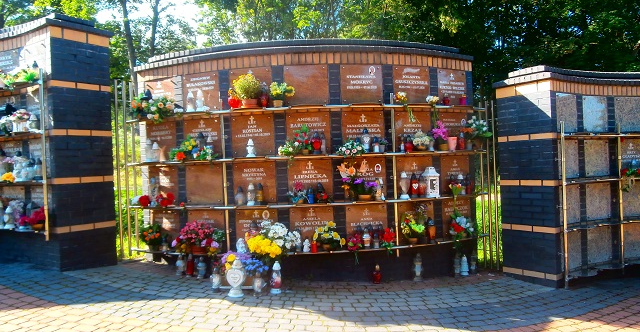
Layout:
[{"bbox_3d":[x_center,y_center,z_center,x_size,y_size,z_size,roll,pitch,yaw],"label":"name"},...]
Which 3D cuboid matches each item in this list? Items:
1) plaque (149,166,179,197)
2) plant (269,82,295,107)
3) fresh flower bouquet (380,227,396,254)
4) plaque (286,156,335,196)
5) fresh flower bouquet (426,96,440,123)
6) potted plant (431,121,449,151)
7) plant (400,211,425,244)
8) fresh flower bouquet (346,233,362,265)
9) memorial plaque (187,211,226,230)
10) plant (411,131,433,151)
[{"bbox_3d":[-1.942,0.237,5.752,0.500,0.471,0.030,-2,0,30],"label":"plaque"},{"bbox_3d":[-0.415,-0.771,4.984,0.260,0.250,0.190,-2,0,3],"label":"plant"},{"bbox_3d":[0.760,0.830,5.129,0.139,0.288,0.140,-2,0,-15],"label":"fresh flower bouquet"},{"bbox_3d":[-0.114,0.169,5.282,0.500,0.471,0.030,-2,0,-1],"label":"plaque"},{"bbox_3d":[1.307,-0.649,5.334,0.134,0.345,0.130,-2,0,-25],"label":"fresh flower bouquet"},{"bbox_3d":[1.385,-0.353,5.357,0.170,0.337,0.165,-2,0,0],"label":"potted plant"},{"bbox_3d":[1.062,0.706,5.305,0.240,0.360,0.220,-2,0,0],"label":"plant"},{"bbox_3d":[0.372,0.878,4.979,0.170,0.320,0.150,-2,0,-9],"label":"fresh flower bouquet"},{"bbox_3d":[-1.312,0.722,5.349,0.490,0.430,0.025,-2,0,20],"label":"memorial plaque"},{"bbox_3d":[1.188,-0.291,5.330,0.230,0.232,0.213,-2,0,-23],"label":"plant"}]

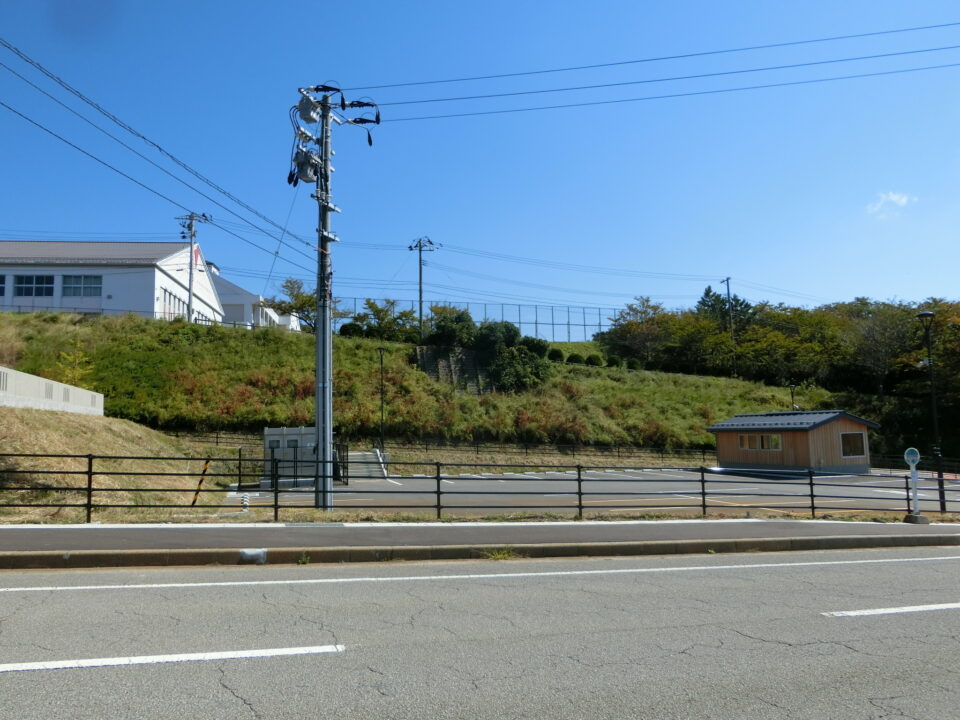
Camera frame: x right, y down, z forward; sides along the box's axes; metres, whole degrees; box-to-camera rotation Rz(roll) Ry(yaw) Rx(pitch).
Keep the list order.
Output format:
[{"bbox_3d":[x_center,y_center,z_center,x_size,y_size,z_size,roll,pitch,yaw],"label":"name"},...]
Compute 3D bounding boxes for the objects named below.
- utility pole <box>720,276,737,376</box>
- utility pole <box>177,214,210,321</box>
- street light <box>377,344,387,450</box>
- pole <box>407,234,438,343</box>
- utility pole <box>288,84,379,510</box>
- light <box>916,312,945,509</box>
[{"bbox_3d":[23.399,-3.151,64.484,0.500,9.400,1.500,1,-6,-19],"label":"utility pole"},{"bbox_3d":[-23.072,-7.436,55.462,2.500,8.973,1.600,1,-6,-18],"label":"utility pole"},{"bbox_3d":[-5.374,2.121,38.097,0.500,5.768,0.500,-1,-6,0],"label":"street light"},{"bbox_3d":[-5.116,-6.335,61.497,2.400,9.464,1.500,-1,-6,-6],"label":"pole"},{"bbox_3d":[-3.334,-1.492,15.827,1.600,9.810,1.900,-3,-6,18],"label":"utility pole"},{"bbox_3d":[12.779,1.419,19.493,0.550,5.695,0.550,-3,-6,19],"label":"light"}]

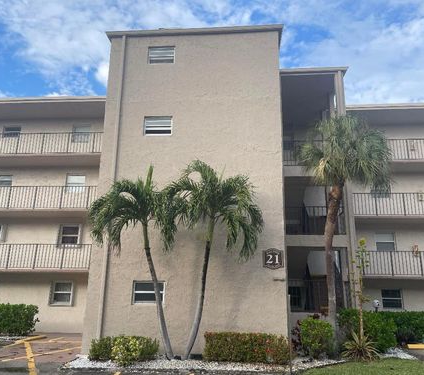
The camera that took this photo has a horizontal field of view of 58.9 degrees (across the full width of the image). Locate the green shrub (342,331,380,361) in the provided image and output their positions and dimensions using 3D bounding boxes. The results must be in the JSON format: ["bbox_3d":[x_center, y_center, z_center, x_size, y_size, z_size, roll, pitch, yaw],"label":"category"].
[{"bbox_3d":[4.135,4.368,10.410,1.022,0.749,1.050,0,-15,5],"label":"green shrub"}]

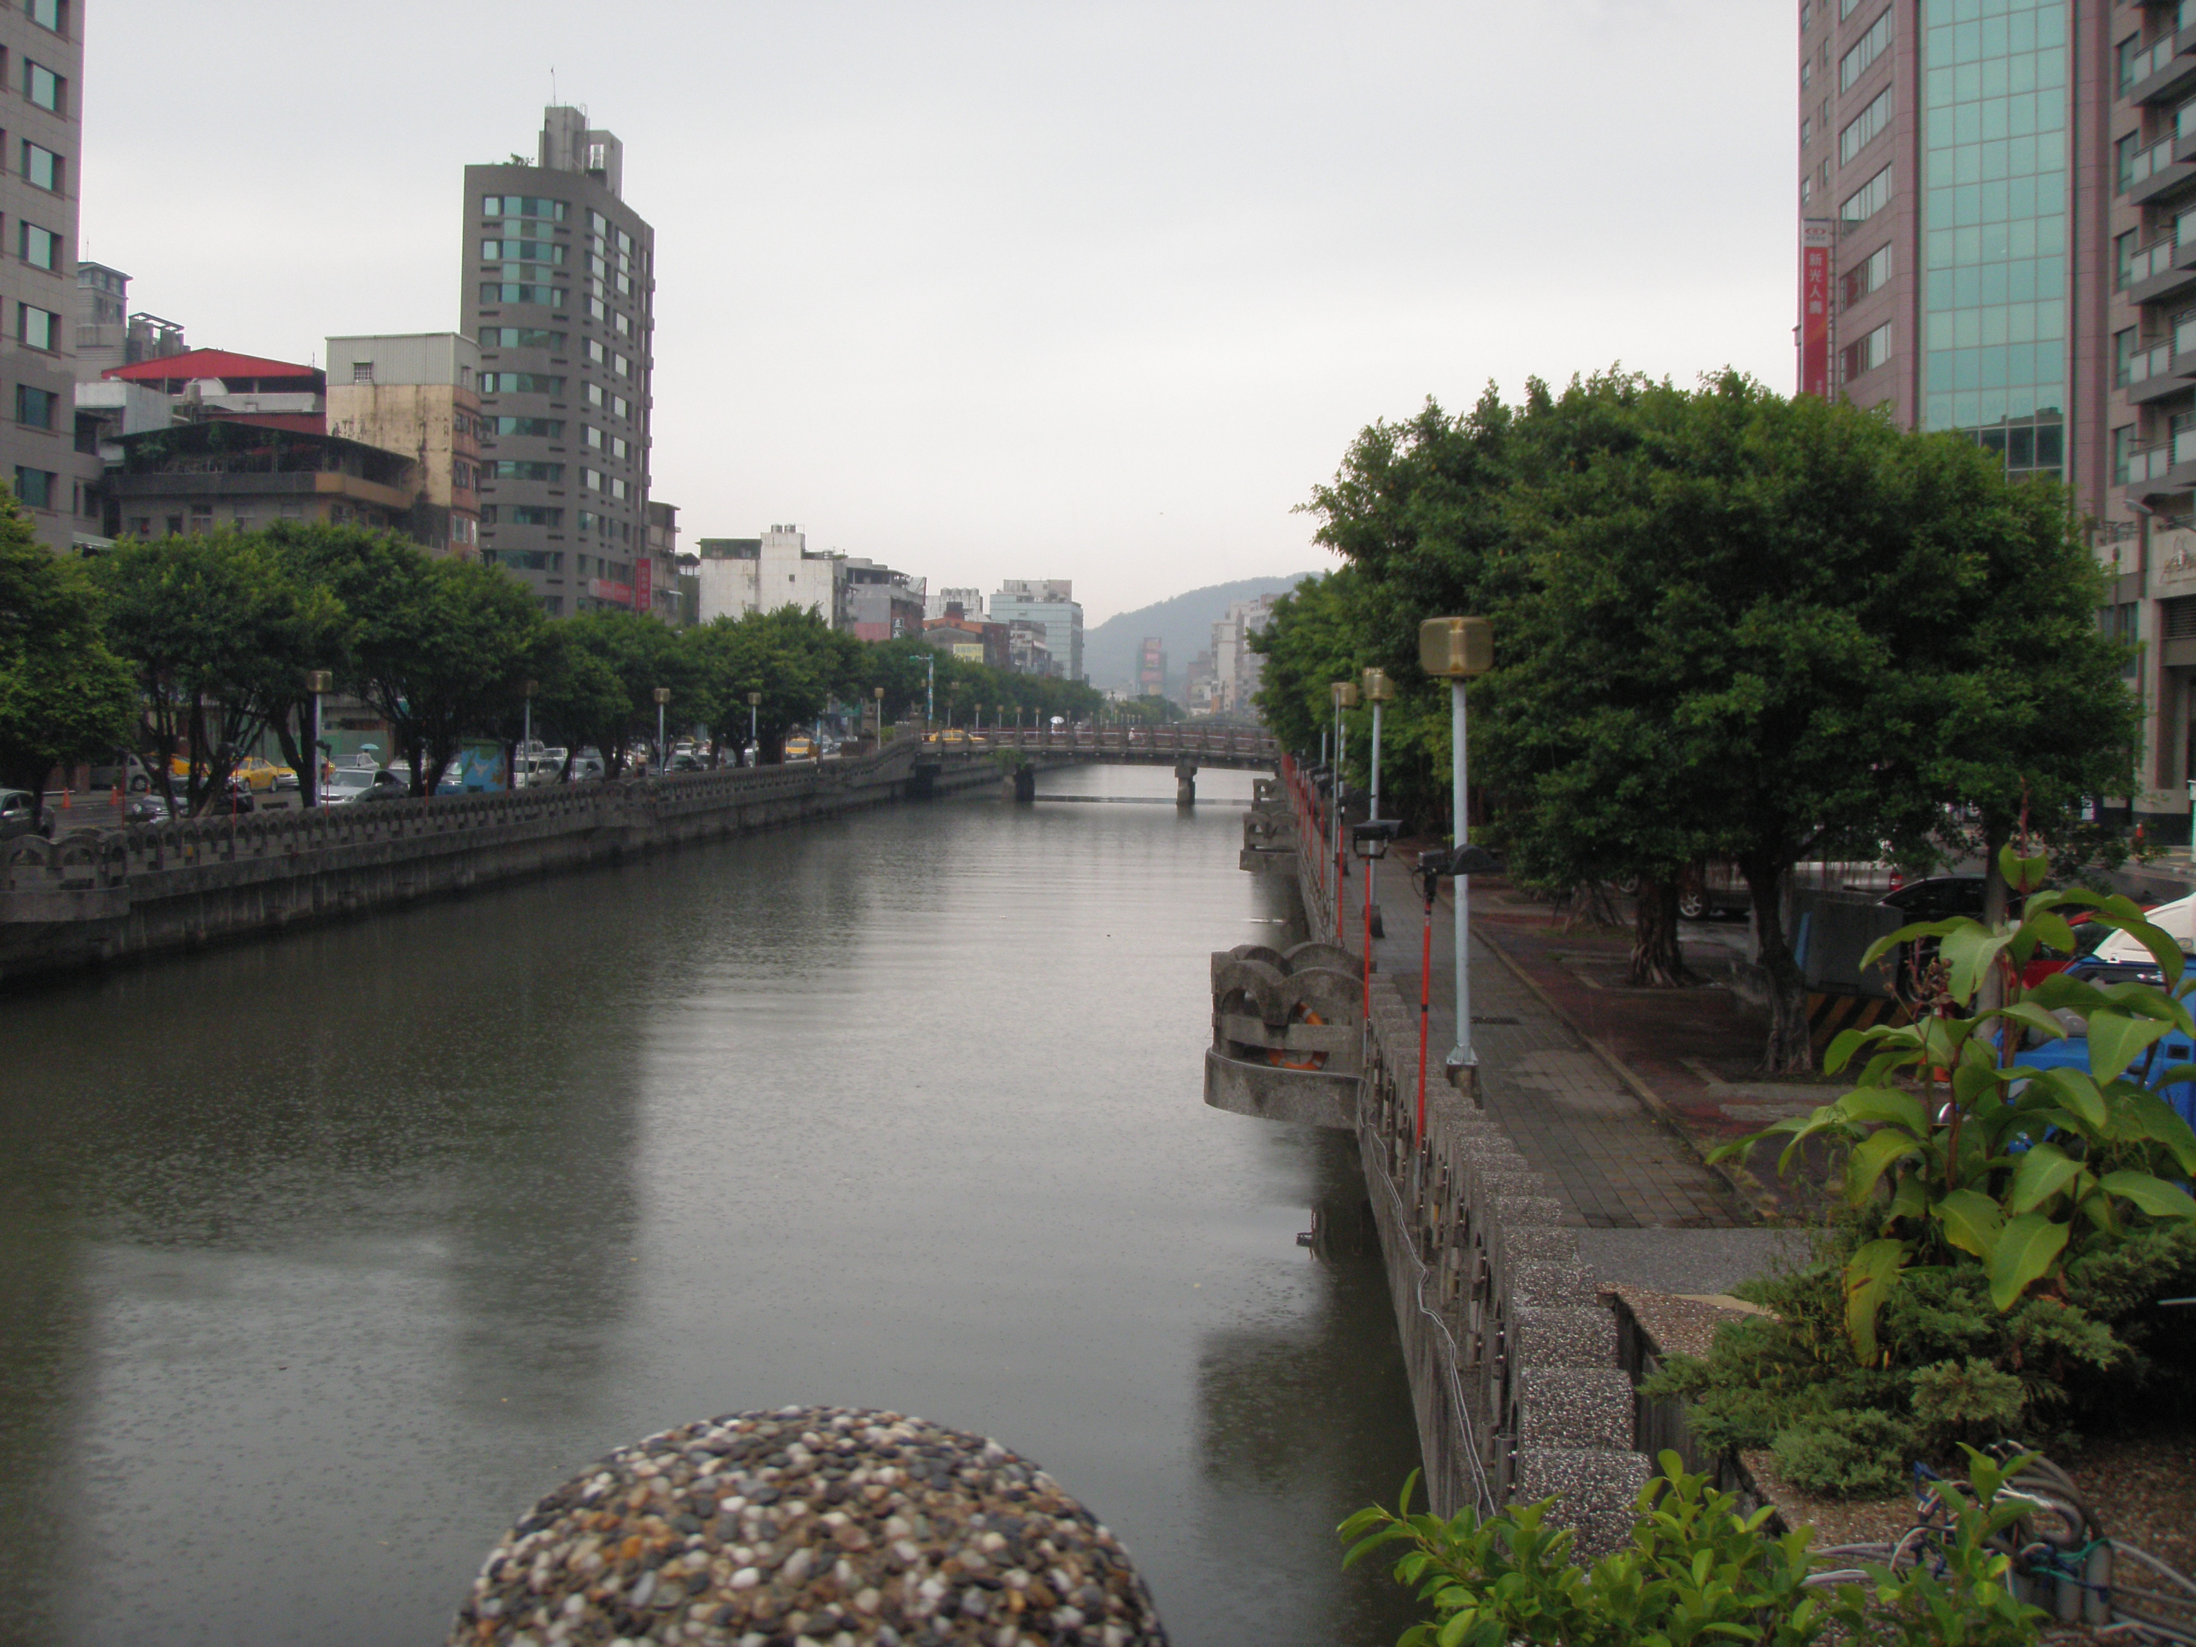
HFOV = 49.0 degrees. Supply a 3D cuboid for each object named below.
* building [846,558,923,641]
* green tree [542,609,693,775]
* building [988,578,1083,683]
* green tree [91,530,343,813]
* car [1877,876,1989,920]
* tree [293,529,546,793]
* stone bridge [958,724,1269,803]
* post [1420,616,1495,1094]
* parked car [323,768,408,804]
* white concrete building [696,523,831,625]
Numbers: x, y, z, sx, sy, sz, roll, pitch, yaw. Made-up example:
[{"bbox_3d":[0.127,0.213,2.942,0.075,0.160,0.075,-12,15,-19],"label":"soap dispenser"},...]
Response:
[{"bbox_3d":[-29.824,-21.452,303.000,11.000,22.458,20.000,1,3,4],"label":"building"},{"bbox_3d":[-19.290,-4.892,96.983,6.200,7.533,6.200,1,3,4],"label":"green tree"},{"bbox_3d":[-13.497,-35.780,521.016,18.000,32.459,22.000,1,3,4],"label":"building"},{"bbox_3d":[-21.921,-3.409,59.979,6.300,7.734,6.300,1,3,4],"label":"green tree"},{"bbox_3d":[10.916,1.430,29.012,4.450,1.500,1.750,1,3,4],"label":"car"},{"bbox_3d":[-21.096,-4.667,74.952,7.700,8.961,7.500,1,3,4],"label":"tree"},{"bbox_3d":[1.287,-3.814,161.088,22.500,5.050,12.000,1,3,7],"label":"stone bridge"},{"bbox_3d":[2.966,0.284,19.949,0.600,3.997,0.580,1,3,4],"label":"post"},{"bbox_3d":[-24.309,-1.085,79.619,1.750,1.450,4.400,1,3,4],"label":"parked car"},{"bbox_3d":[-34.409,-20.136,261.095,14.000,23.369,12.000,1,3,4],"label":"white concrete building"}]

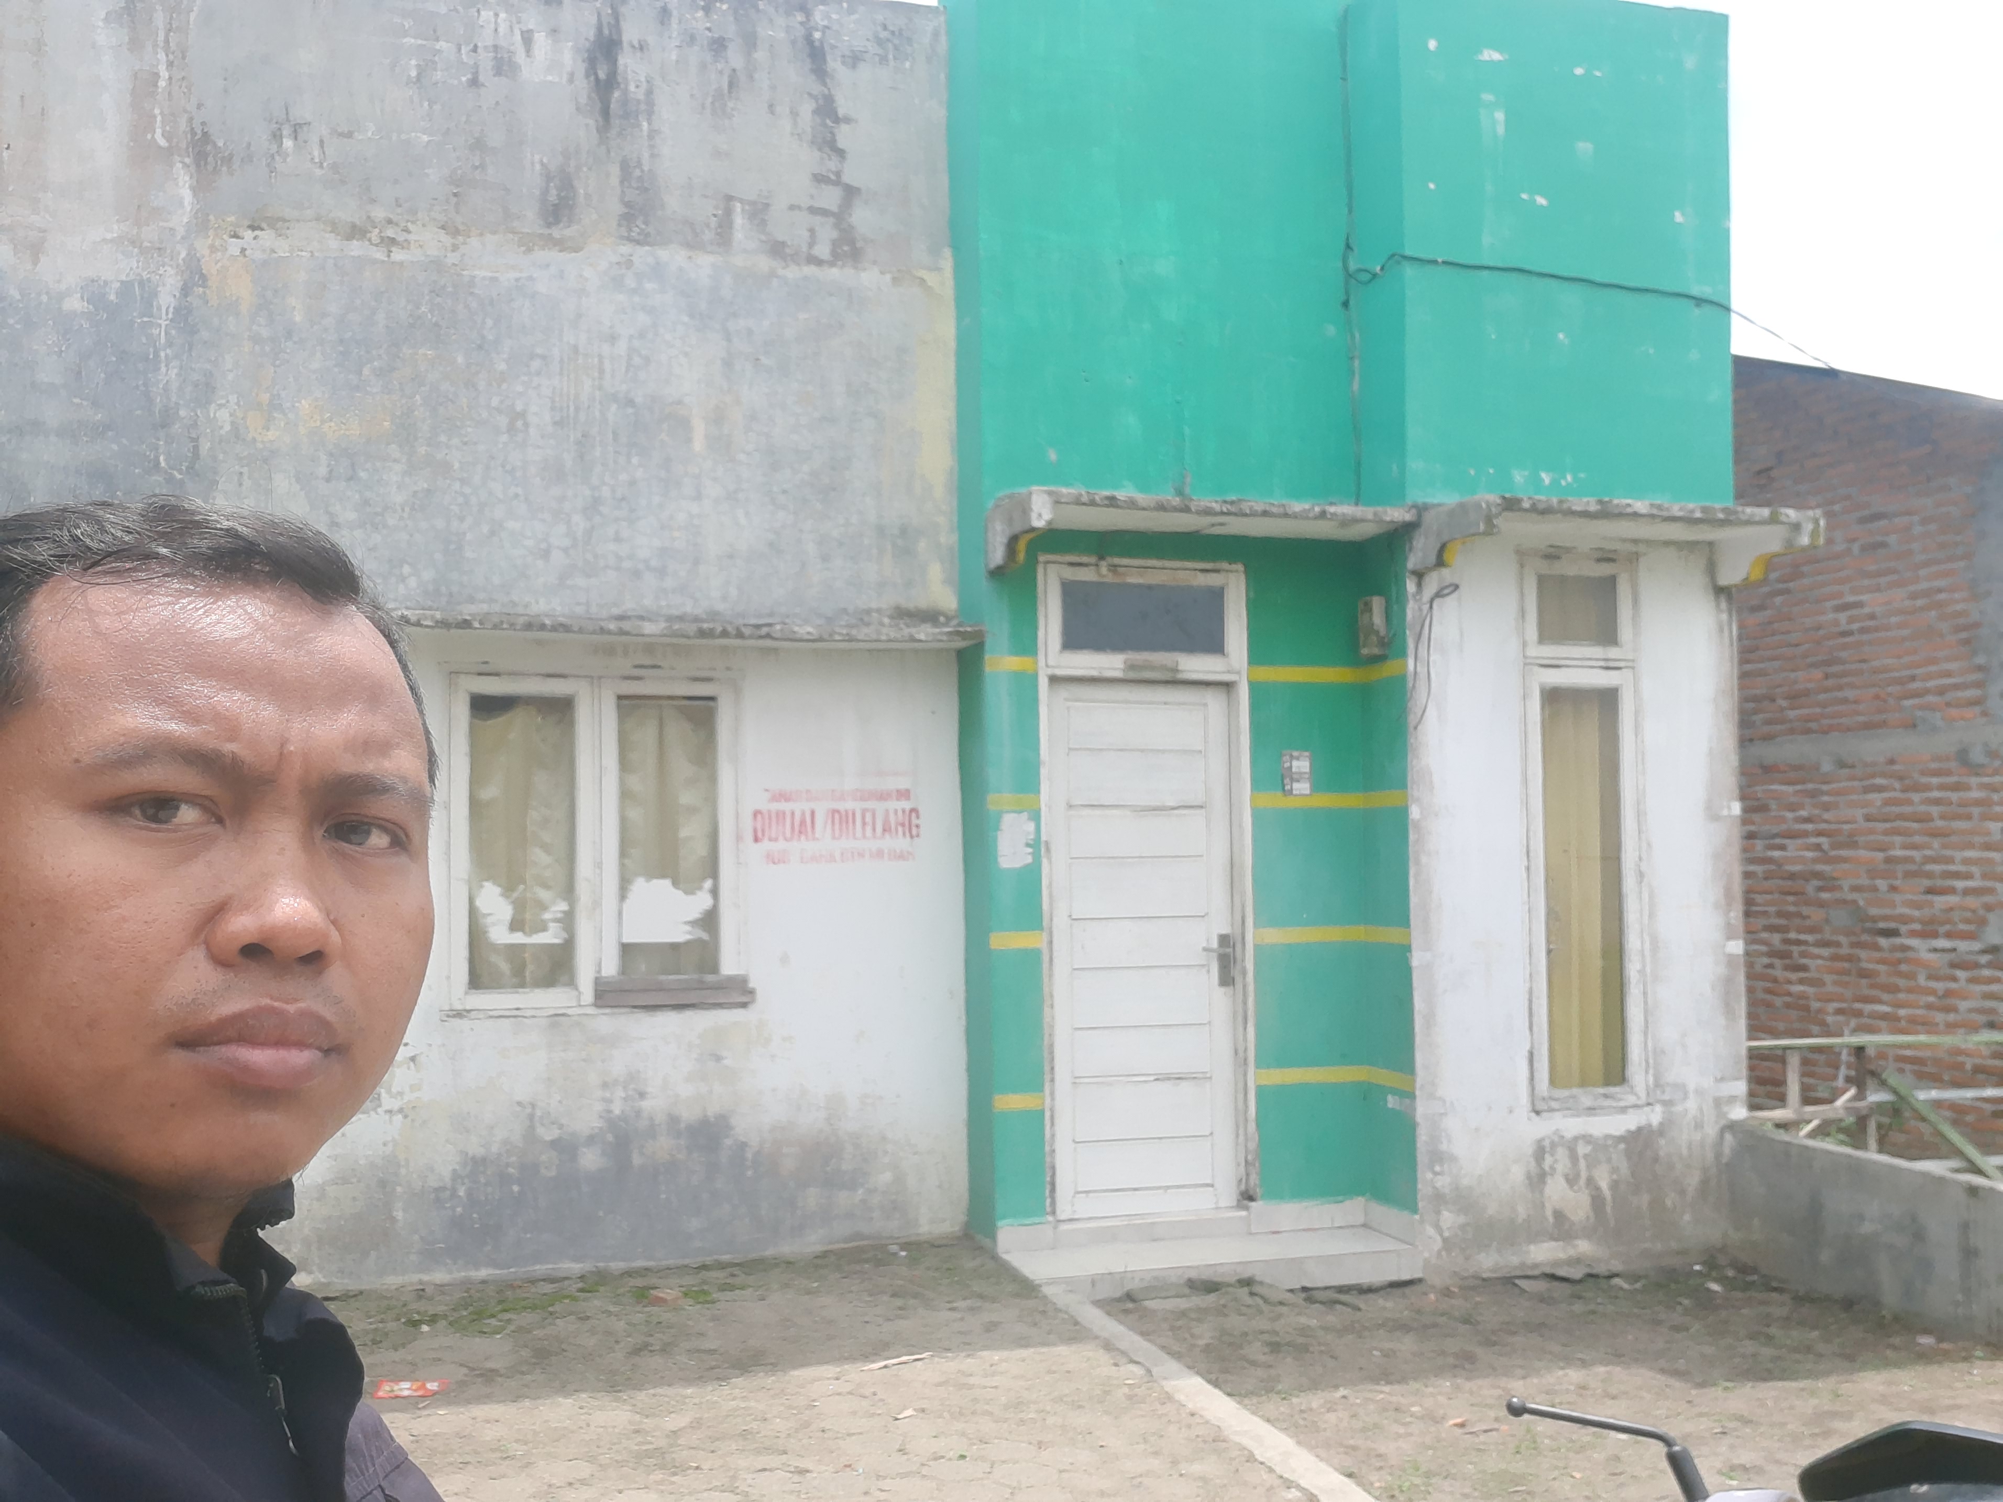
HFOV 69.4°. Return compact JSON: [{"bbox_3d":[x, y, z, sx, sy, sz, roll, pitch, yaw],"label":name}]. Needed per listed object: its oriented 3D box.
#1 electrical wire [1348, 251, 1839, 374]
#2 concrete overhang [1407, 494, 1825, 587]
[{"bbox_3d":[2.534,-1.768,6.021,2.129,0.350,0.387,0,-2,-15],"label":"electrical wire"},{"bbox_3d":[2.348,-0.793,5.528,1.510,0.212,0.493,0,-2,-15],"label":"concrete overhang"}]

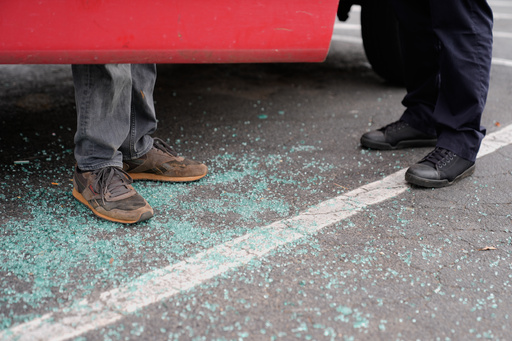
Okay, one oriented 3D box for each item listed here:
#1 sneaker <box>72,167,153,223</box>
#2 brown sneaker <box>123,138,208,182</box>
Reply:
[{"bbox_3d":[-0.399,0.059,2.235,0.303,0.112,0.110,18,25,39],"label":"sneaker"},{"bbox_3d":[-0.293,-0.034,2.510,0.303,0.112,0.110,0,20,-3],"label":"brown sneaker"}]

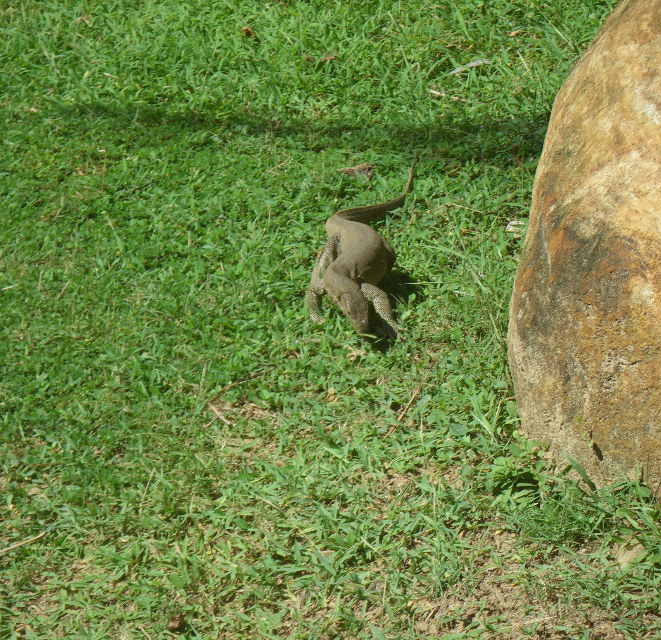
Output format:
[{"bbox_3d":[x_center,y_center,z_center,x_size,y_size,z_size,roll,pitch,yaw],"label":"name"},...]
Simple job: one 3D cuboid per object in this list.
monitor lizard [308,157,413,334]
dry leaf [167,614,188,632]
[{"bbox_3d":[0.067,-0.206,5.435,0.174,0.150,1.007,1,21,4],"label":"monitor lizard"},{"bbox_3d":[-0.215,0.426,3.964,0.030,0.018,0.030,0,21,0],"label":"dry leaf"}]

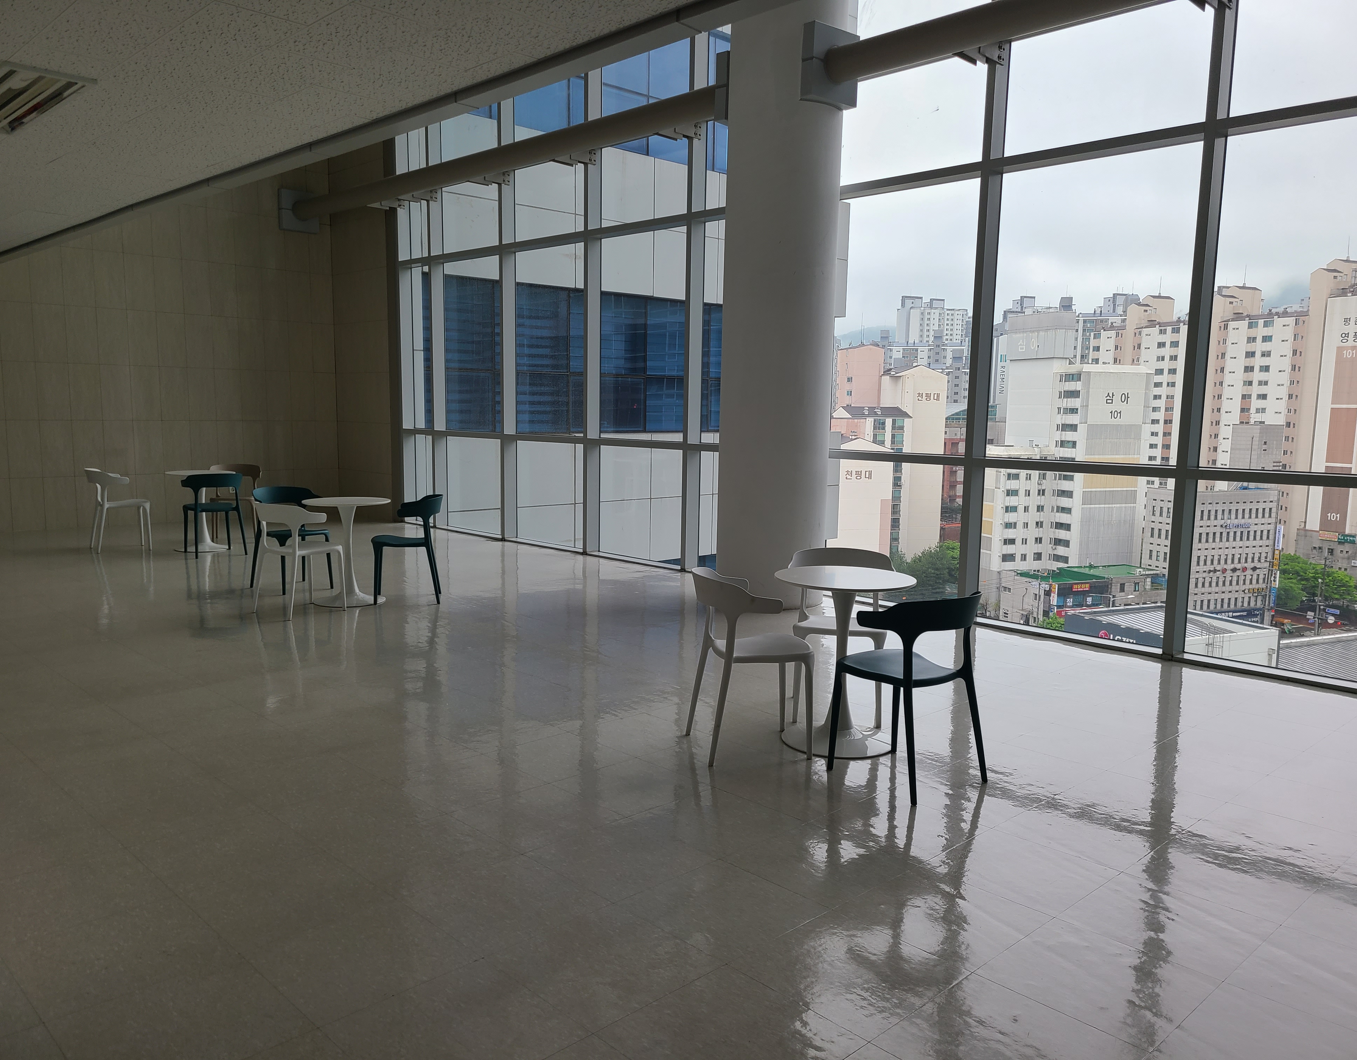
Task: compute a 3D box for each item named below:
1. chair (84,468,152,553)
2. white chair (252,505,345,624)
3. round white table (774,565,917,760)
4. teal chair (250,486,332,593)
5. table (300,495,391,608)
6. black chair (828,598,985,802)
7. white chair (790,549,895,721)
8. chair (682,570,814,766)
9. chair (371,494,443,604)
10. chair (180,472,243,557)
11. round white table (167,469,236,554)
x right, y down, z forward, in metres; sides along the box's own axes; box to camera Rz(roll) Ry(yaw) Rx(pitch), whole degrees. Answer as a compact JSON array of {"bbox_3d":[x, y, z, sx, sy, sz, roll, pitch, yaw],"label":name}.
[{"bbox_3d":[-5.120,-0.190,9.737,0.500,0.752,0.510,-4,9,-37],"label":"chair"},{"bbox_3d":[-2.536,0.175,7.114,0.510,0.752,0.500,6,9,36],"label":"white chair"},{"bbox_3d":[0.707,0.558,4.580,0.600,0.720,0.600,1,7,0],"label":"round white table"},{"bbox_3d":[-2.893,0.067,7.954,0.500,0.752,0.510,7,9,40],"label":"teal chair"},{"bbox_3d":[-2.330,0.149,7.497,0.600,0.720,0.600,1,7,0],"label":"table"},{"bbox_3d":[0.899,0.600,4.130,0.510,0.752,0.500,-4,9,-38],"label":"black chair"},{"bbox_3d":[0.753,0.492,4.996,0.510,0.752,0.500,2,7,7],"label":"white chair"},{"bbox_3d":[0.302,0.549,4.455,0.500,0.752,0.510,0,7,-13],"label":"chair"},{"bbox_3d":[-1.932,0.128,7.598,0.500,0.752,0.510,0,7,-12],"label":"chair"},{"bbox_3d":[-4.193,-0.154,9.581,0.510,0.752,0.500,-5,9,-39],"label":"chair"},{"bbox_3d":[-4.411,-0.173,9.840,0.600,0.720,0.600,1,7,0],"label":"round white table"}]

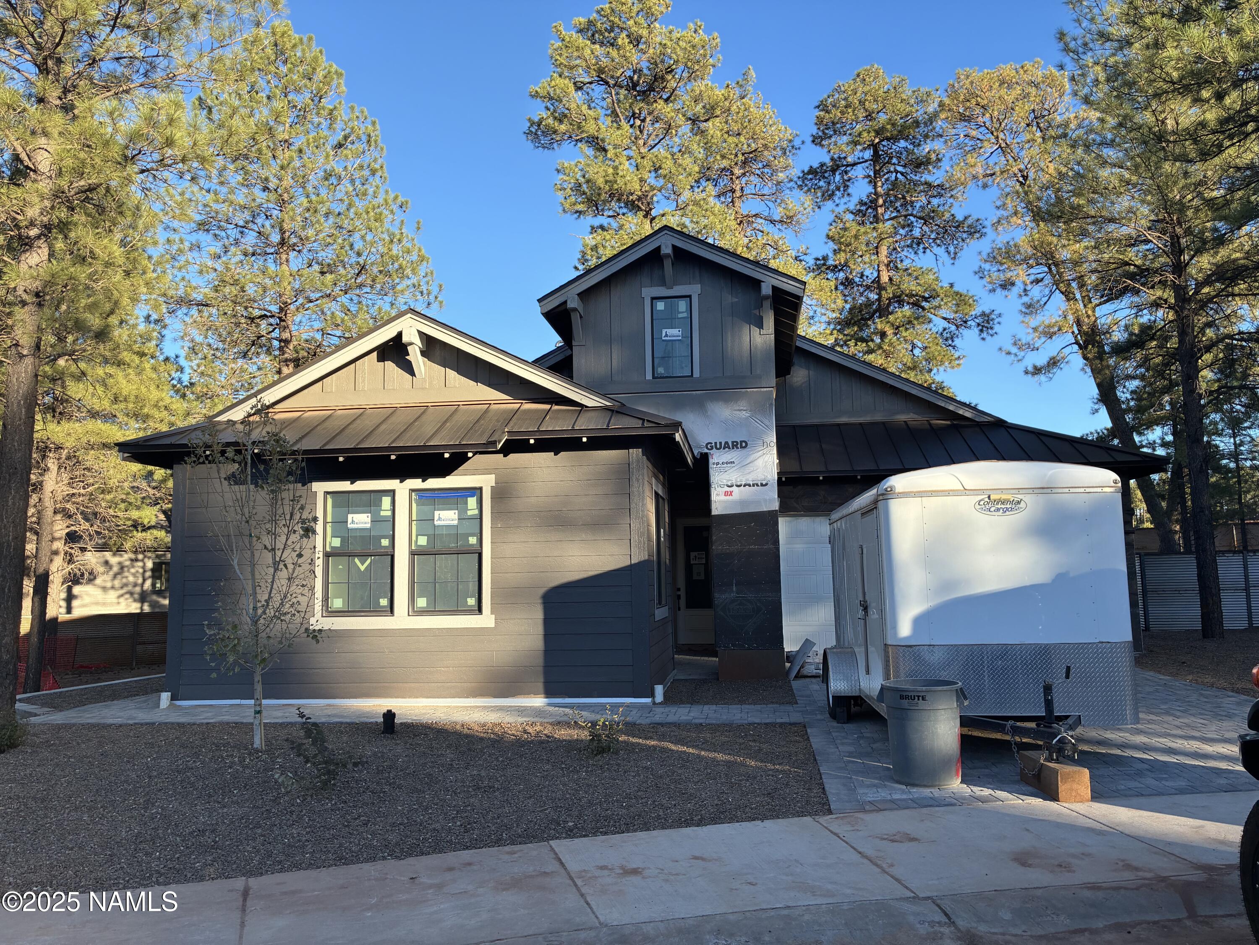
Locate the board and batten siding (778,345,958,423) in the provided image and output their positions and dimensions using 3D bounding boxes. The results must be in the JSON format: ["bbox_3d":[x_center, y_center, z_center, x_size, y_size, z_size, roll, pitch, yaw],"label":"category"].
[{"bbox_3d":[4.327,-1.657,17.509,3.175,1.487,0.250,-2,-7,7],"label":"board and batten siding"}]

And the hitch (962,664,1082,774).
[{"bbox_3d":[2.845,1.722,6.699,0.930,0.733,0.920,-2,-7,6],"label":"hitch"}]

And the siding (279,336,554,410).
[{"bbox_3d":[-2.723,-1.307,12.154,3.711,0.890,0.200,-2,-7,7],"label":"siding"}]

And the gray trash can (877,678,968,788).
[{"bbox_3d":[2.112,1.864,6.759,0.620,0.692,0.560,-5,-7,30],"label":"gray trash can"}]

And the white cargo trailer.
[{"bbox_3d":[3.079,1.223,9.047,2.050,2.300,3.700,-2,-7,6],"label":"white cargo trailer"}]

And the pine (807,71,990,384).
[{"bbox_3d":[9.143,-4.675,31.812,6.142,19.136,6.142,-2,-7,7],"label":"pine"}]

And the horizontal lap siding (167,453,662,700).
[{"bbox_3d":[-2.679,1.238,11.257,5.865,2.824,0.200,-2,-7,7],"label":"horizontal lap siding"}]

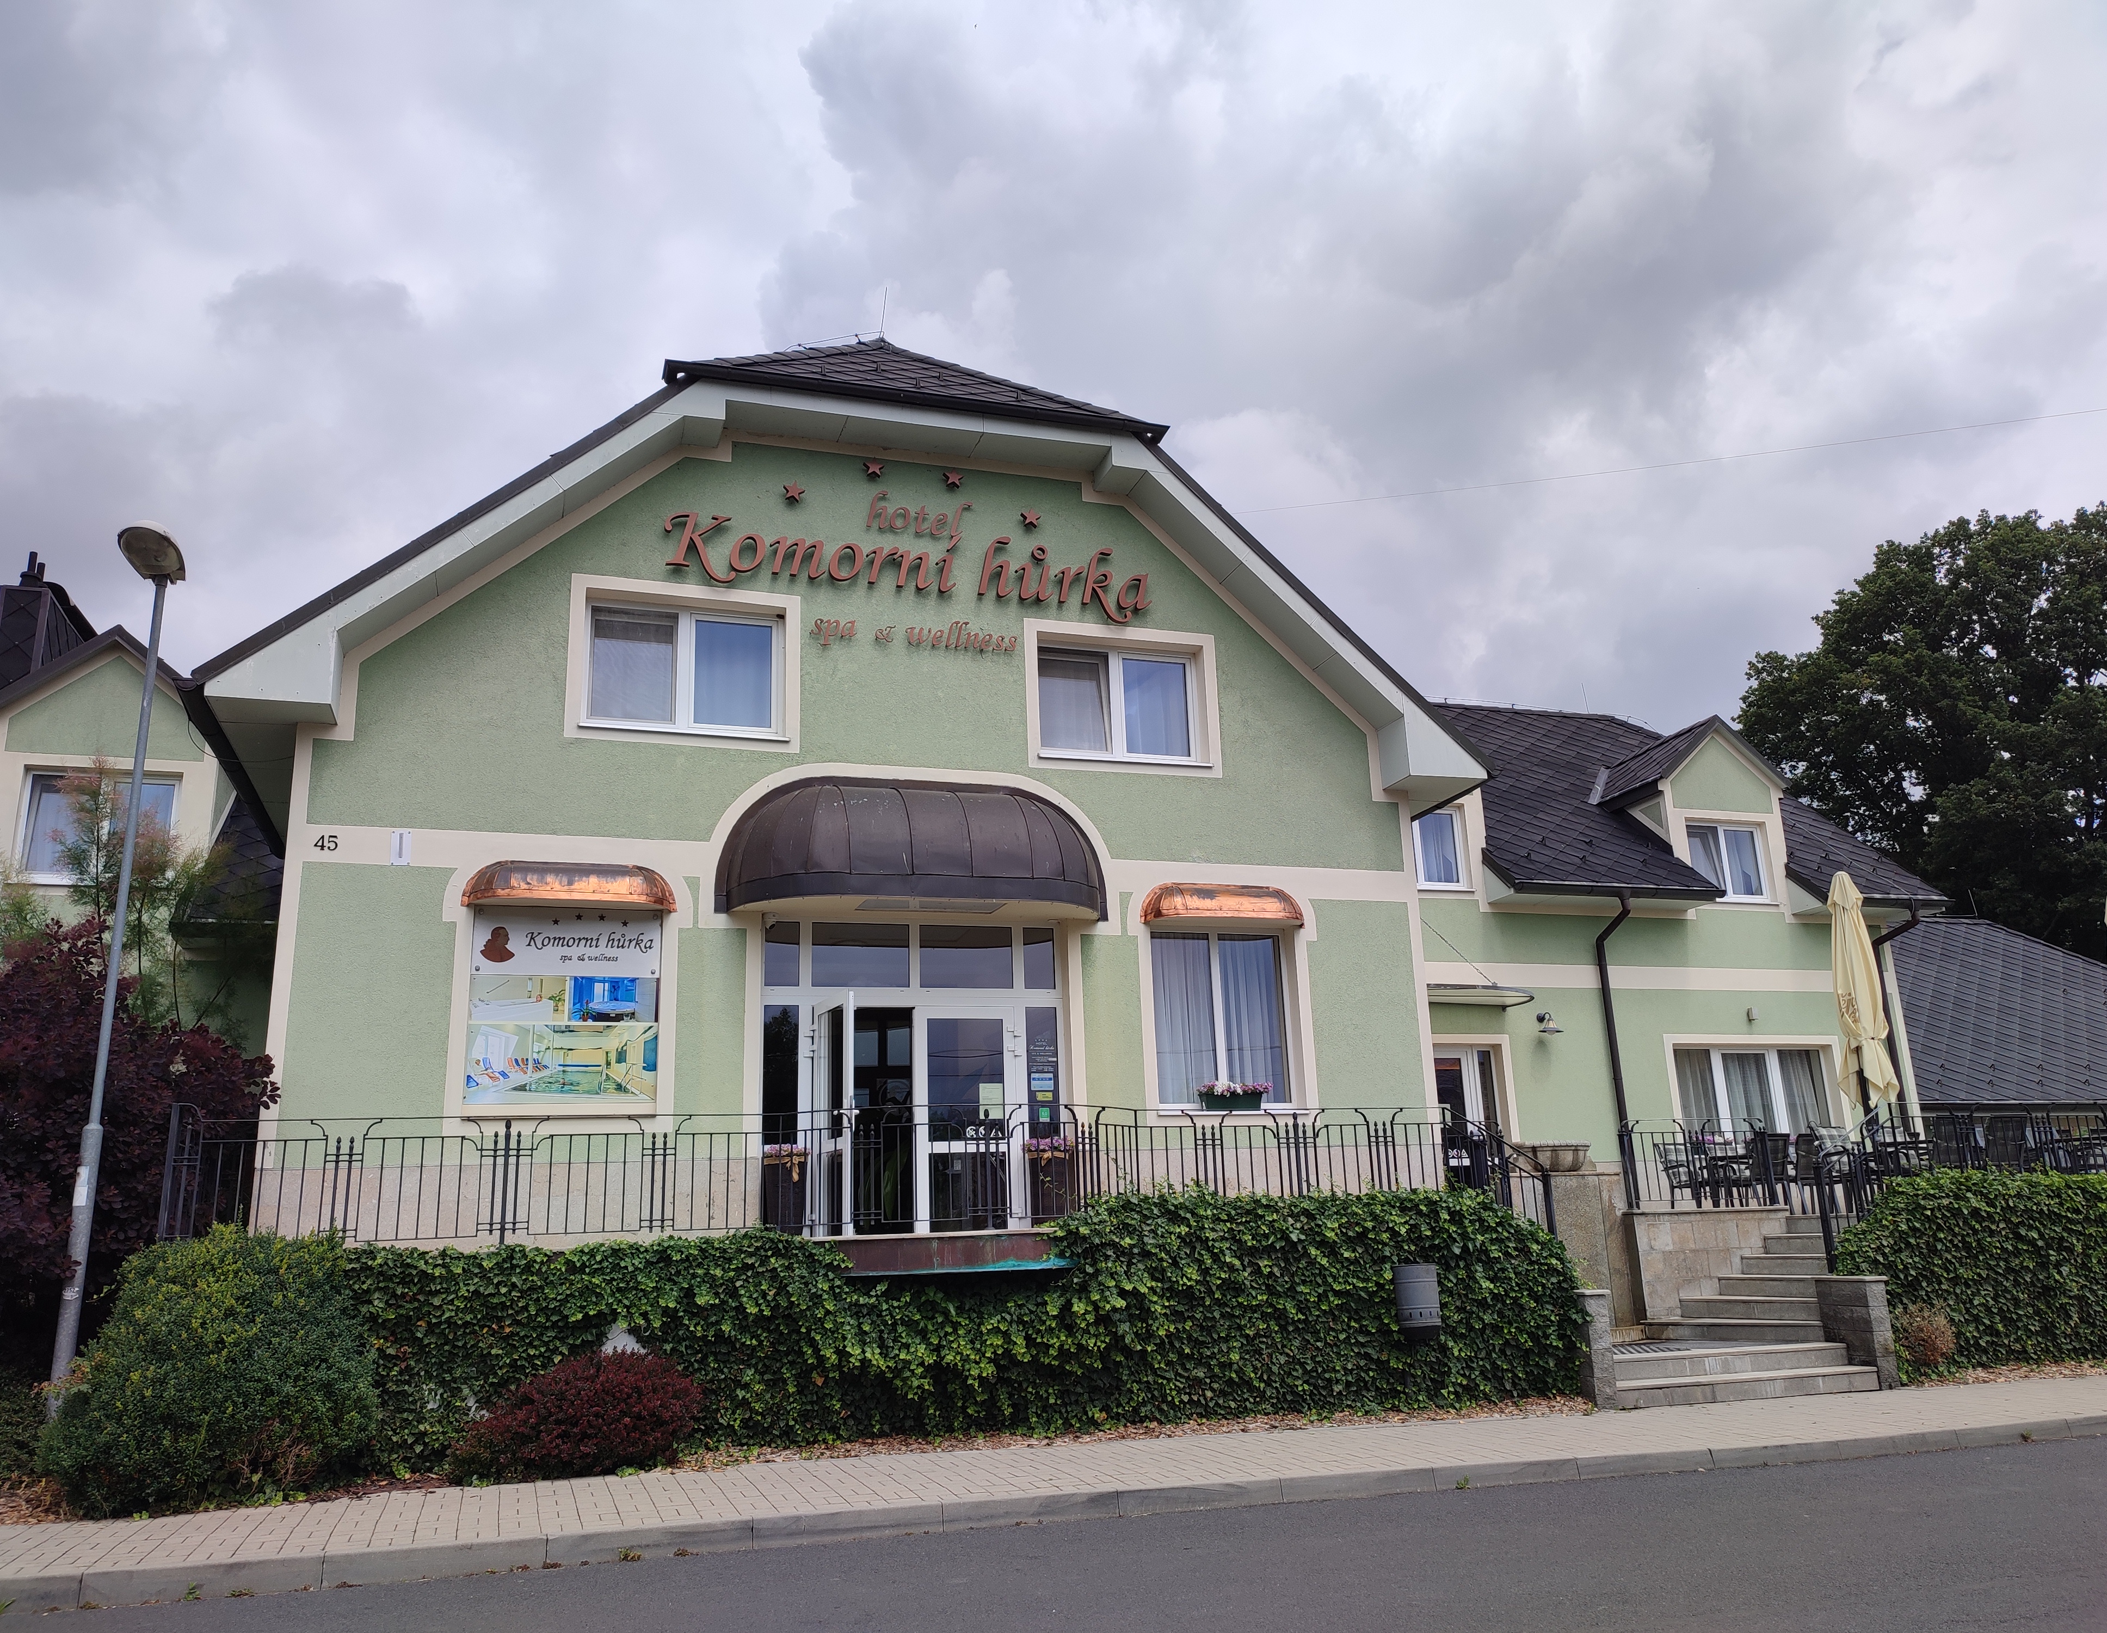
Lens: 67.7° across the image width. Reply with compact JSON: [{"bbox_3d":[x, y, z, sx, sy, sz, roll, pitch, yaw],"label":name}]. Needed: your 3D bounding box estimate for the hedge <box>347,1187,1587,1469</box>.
[{"bbox_3d":[-0.185,3.570,11.333,9.064,1.634,0.900,3,-16,-18],"label":"hedge"}]

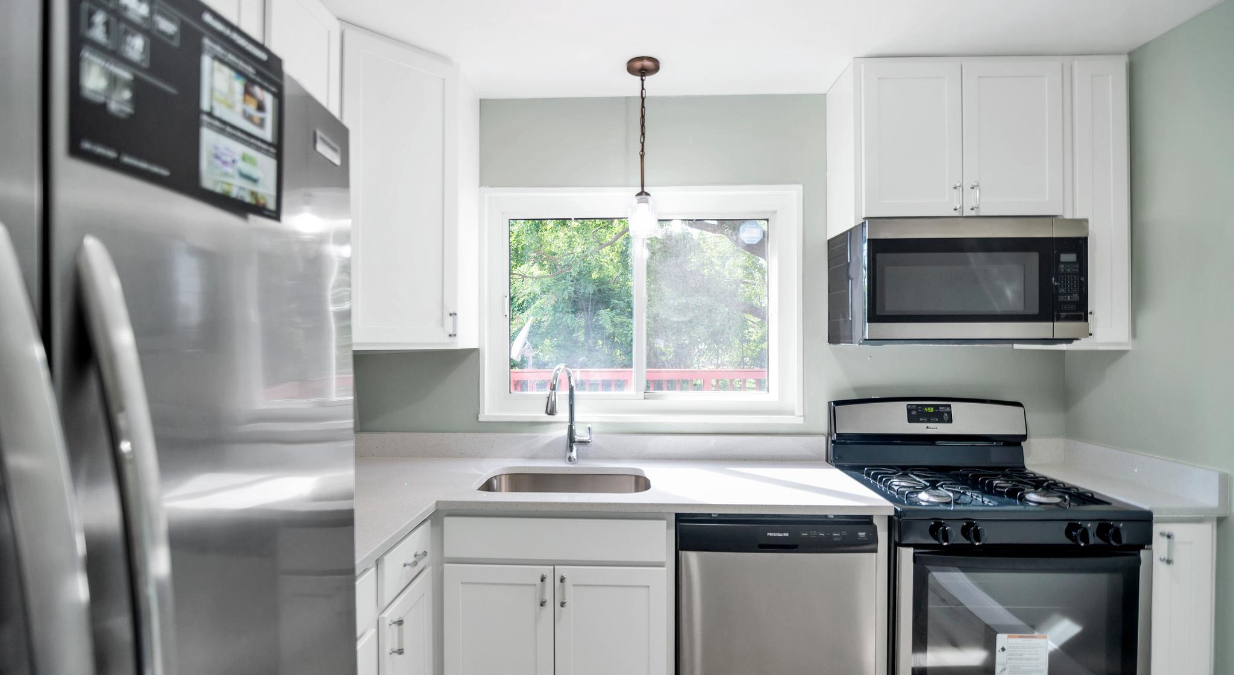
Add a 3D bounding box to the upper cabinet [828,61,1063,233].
[{"bbox_3d":[1.258,-0.718,2.144,0.765,0.615,0.314,0,0,2],"label":"upper cabinet"}]

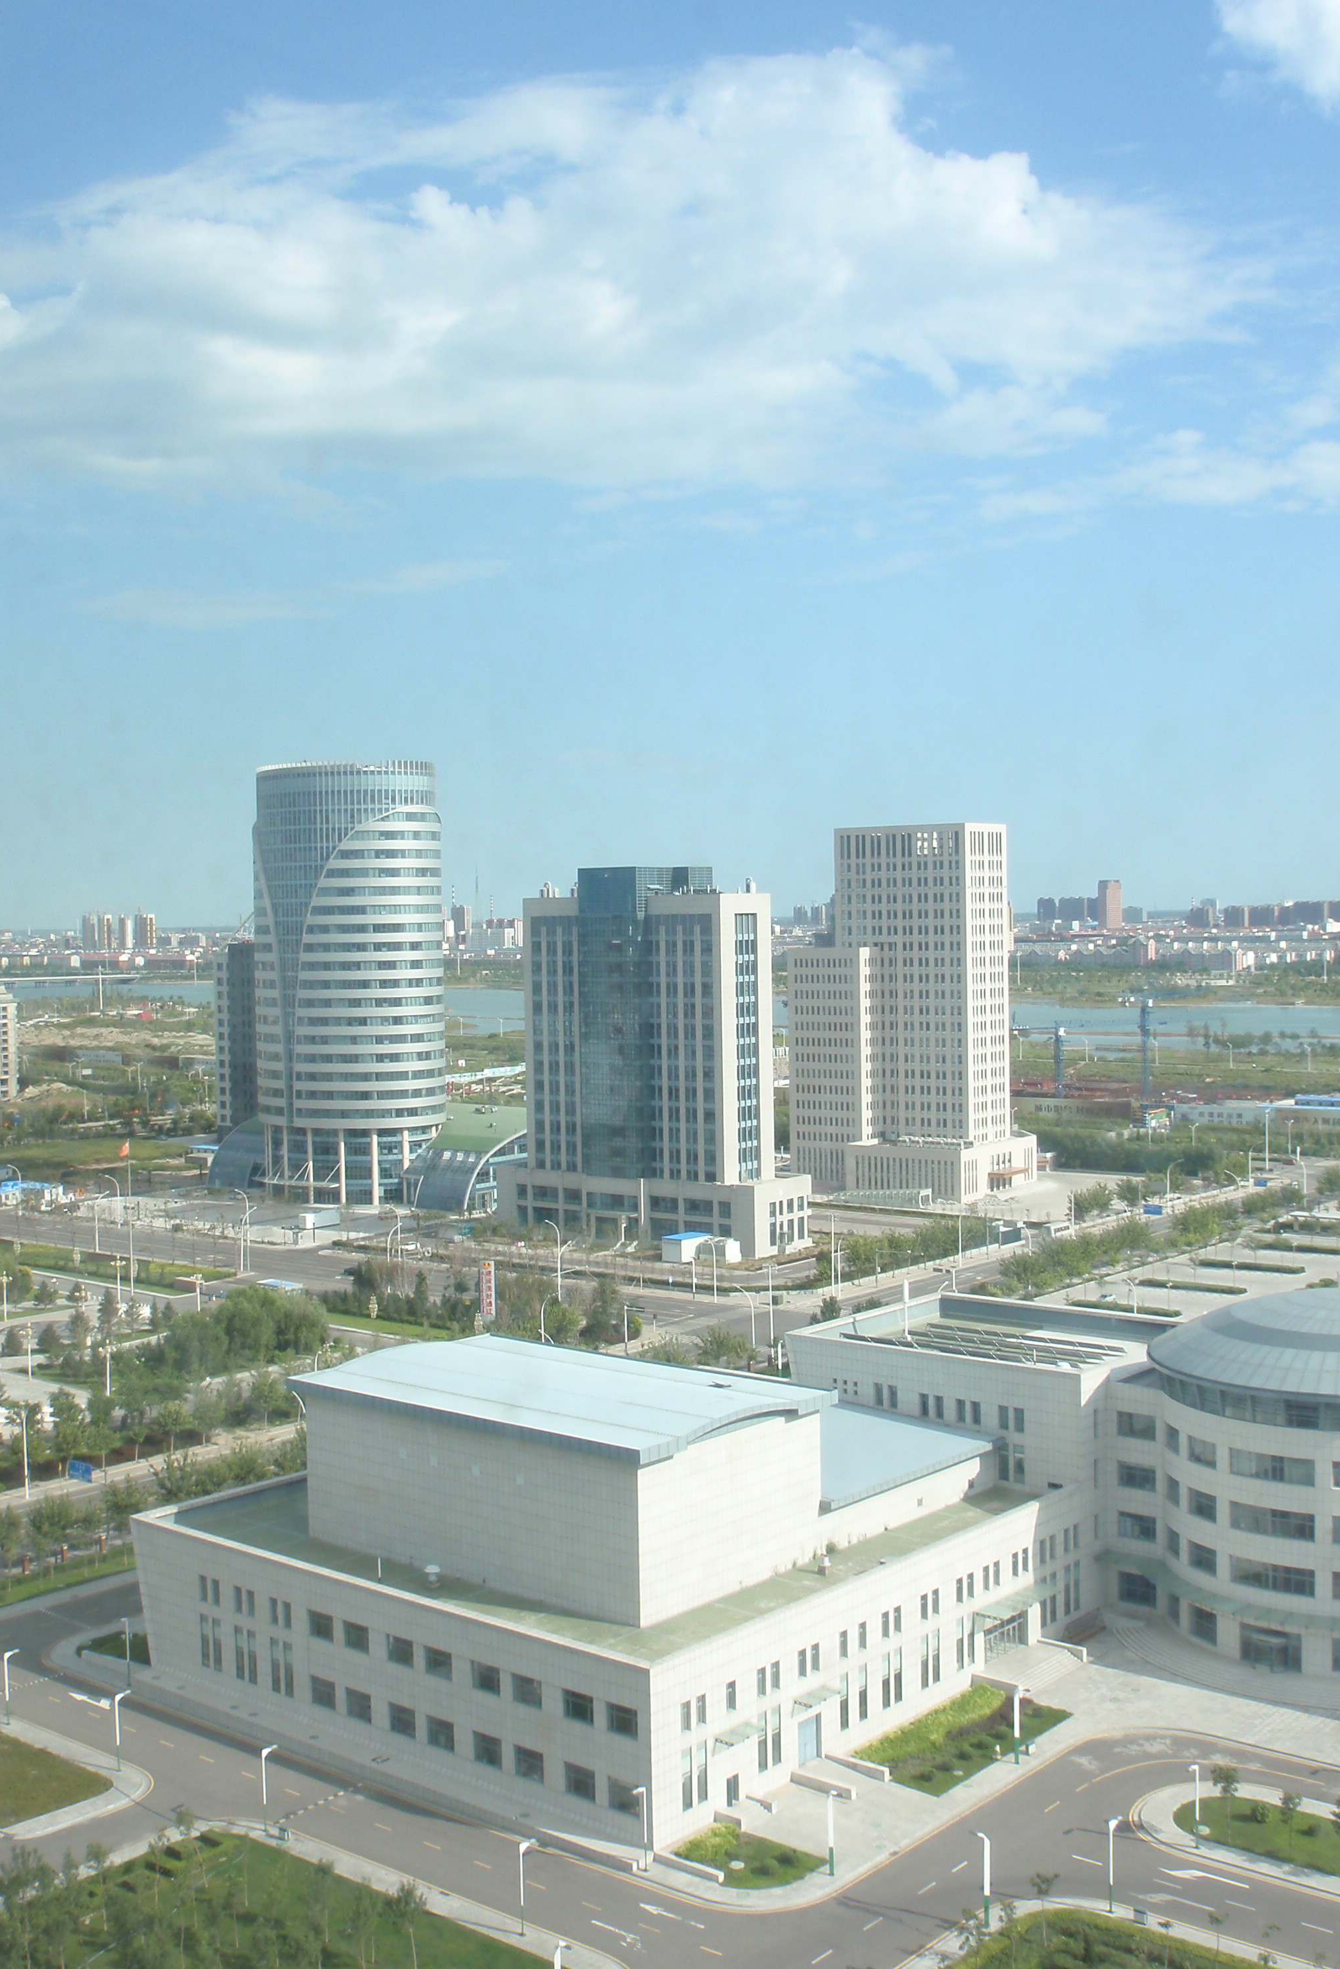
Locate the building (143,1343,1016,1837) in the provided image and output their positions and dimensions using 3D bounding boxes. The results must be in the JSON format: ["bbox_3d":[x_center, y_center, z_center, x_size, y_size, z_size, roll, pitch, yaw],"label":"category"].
[{"bbox_3d":[-6.830,45.590,184.920,59.900,25.390,52.620,1,3,41],"label":"building"}]

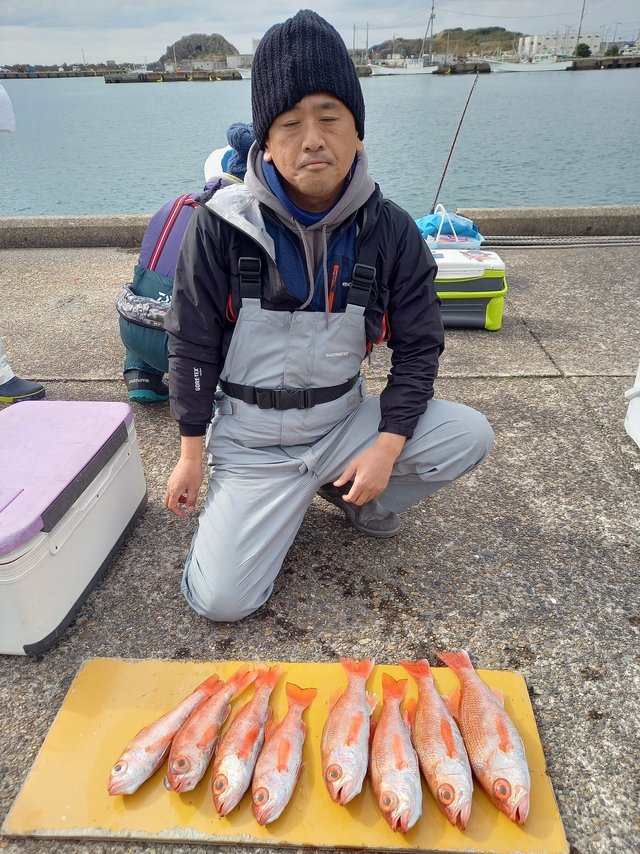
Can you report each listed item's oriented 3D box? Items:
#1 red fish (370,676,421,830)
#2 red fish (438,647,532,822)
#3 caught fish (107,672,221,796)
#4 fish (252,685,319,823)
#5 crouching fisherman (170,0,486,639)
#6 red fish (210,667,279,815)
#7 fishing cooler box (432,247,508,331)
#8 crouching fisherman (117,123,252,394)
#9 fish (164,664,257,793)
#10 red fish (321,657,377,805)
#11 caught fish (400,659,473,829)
[{"bbox_3d":[0.136,0.569,1.115,0.084,0.050,0.303,2,30,4],"label":"red fish"},{"bbox_3d":[0.313,0.545,1.143,0.113,0.059,0.354,-4,31,-6],"label":"red fish"},{"bbox_3d":[-0.275,0.560,1.142,0.074,0.047,0.284,17,35,27],"label":"caught fish"},{"bbox_3d":[-0.066,0.575,1.114,0.074,0.045,0.273,5,31,11],"label":"fish"},{"bbox_3d":[0.017,-0.206,1.362,0.720,1.180,0.580,-2,30,-2],"label":"crouching fisherman"},{"bbox_3d":[-0.134,0.556,1.141,0.070,0.051,0.312,5,31,9],"label":"red fish"},{"bbox_3d":[0.626,-0.666,2.987,0.500,0.320,0.300,-1,30,0],"label":"fishing cooler box"},{"bbox_3d":[-0.389,-0.616,2.301,0.680,0.950,0.520,-16,34,-24],"label":"crouching fisherman"},{"bbox_3d":[-0.206,0.548,1.162,0.077,0.046,0.281,11,32,19],"label":"fish"},{"bbox_3d":[0.053,0.546,1.154,0.086,0.051,0.307,3,31,7],"label":"red fish"},{"bbox_3d":[0.220,0.555,1.130,0.094,0.056,0.336,-3,30,-4],"label":"caught fish"}]

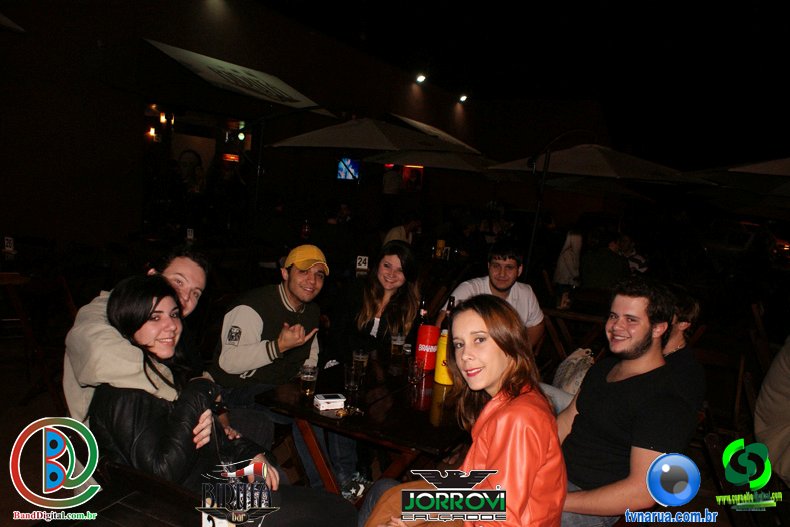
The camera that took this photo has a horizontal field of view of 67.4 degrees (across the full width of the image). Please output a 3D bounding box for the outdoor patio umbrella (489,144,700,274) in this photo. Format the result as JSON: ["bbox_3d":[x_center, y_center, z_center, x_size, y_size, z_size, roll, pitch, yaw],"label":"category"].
[{"bbox_3d":[3.245,-0.858,9.825,2.950,2.600,2.700,-1,8,-33],"label":"outdoor patio umbrella"}]

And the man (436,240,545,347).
[{"bbox_3d":[0.471,0.506,2.949,0.600,1.220,0.800,6,7,17],"label":"man"}]

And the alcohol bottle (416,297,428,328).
[{"bbox_3d":[0.114,0.277,2.400,0.075,0.290,0.075,4,7,0],"label":"alcohol bottle"}]

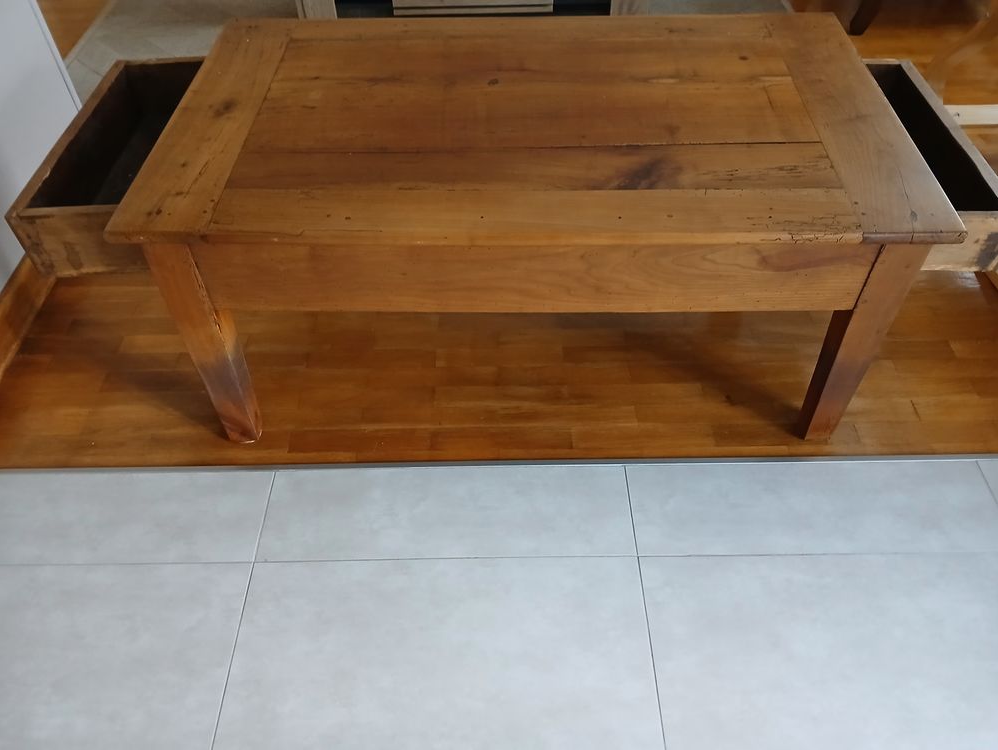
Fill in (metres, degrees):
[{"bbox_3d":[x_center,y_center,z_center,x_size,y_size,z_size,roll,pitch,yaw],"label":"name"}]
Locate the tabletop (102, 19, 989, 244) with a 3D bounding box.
[{"bbox_3d":[0.046,-0.406,1.158,1.091,0.021,0.620,0,49,1],"label":"tabletop"}]

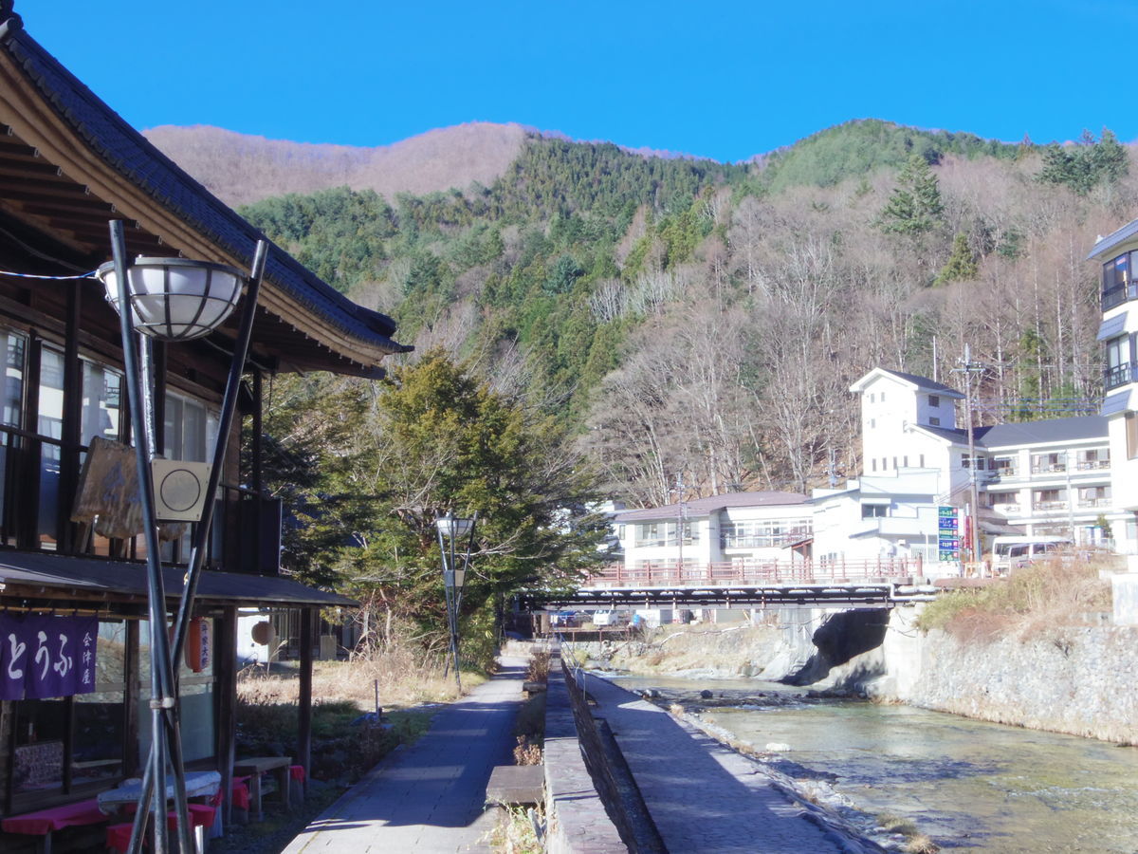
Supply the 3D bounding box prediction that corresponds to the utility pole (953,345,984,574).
[{"bbox_3d":[22.356,1.909,85.764,1.750,12.400,0.900,-1,-7,0],"label":"utility pole"}]

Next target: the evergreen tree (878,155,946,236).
[{"bbox_3d":[58.634,-38.791,265.000,11.000,16.500,11.000,0,-7,0],"label":"evergreen tree"}]

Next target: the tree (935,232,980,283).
[{"bbox_3d":[59.064,-25.169,235.000,6.400,9.000,6.400,0,-7,0],"label":"tree"}]

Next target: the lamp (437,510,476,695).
[{"bbox_3d":[-2.691,4.156,37.000,0.950,4.300,0.950,0,-7,0],"label":"lamp"}]

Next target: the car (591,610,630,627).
[{"bbox_3d":[3.618,16.000,131.000,1.500,1.800,3.500,-4,-8,30],"label":"car"}]

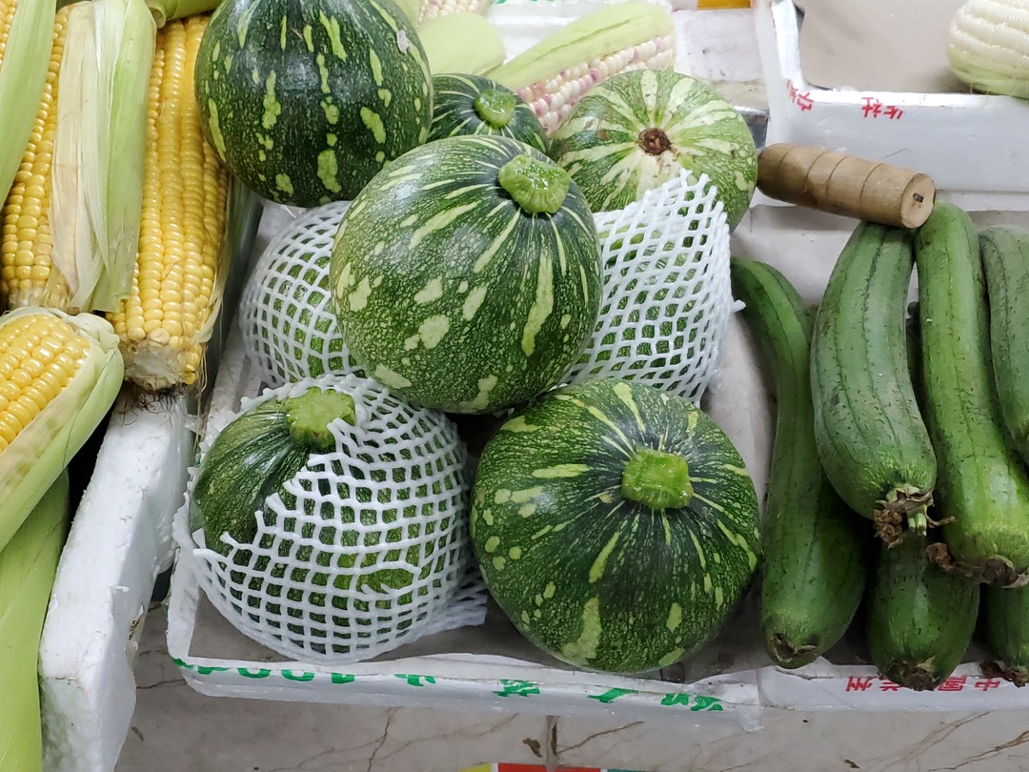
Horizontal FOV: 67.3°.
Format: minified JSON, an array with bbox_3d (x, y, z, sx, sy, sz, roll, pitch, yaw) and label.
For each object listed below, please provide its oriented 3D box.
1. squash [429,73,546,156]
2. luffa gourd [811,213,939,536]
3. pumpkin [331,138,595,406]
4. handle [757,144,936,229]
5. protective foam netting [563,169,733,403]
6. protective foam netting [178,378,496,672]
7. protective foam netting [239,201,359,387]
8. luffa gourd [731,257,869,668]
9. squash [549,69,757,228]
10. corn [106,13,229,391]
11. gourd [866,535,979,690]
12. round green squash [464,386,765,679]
[{"bbox_3d":[-0.042,-0.163,0.581,0.138,0.135,0.138,7,51,-13],"label":"squash"},{"bbox_3d":[0.217,-0.019,0.469,0.073,0.065,0.237,10,58,6],"label":"luffa gourd"},{"bbox_3d":[-0.025,-0.059,0.422,0.148,0.150,0.148,15,55,-24],"label":"pumpkin"},{"bbox_3d":[0.206,-0.134,0.508,0.034,0.034,0.118,-40,45,-23],"label":"handle"},{"bbox_3d":[0.083,-0.057,0.515,0.137,0.140,0.145,-1,58,-1],"label":"protective foam netting"},{"bbox_3d":[-0.099,0.072,0.427,0.150,0.155,0.150,3,45,-6],"label":"protective foam netting"},{"bbox_3d":[-0.119,-0.059,0.520,0.135,0.130,0.135,-1,58,-1],"label":"protective foam netting"},{"bbox_3d":[0.179,0.031,0.506,0.064,0.060,0.300,4,58,1],"label":"luffa gourd"},{"bbox_3d":[0.103,-0.166,0.583,0.143,0.143,0.135,-9,13,12],"label":"squash"},{"bbox_3d":[-0.189,-0.115,0.433,0.056,0.056,0.230,-3,73,-3],"label":"corn"},{"bbox_3d":[0.255,0.058,0.491,0.065,0.065,0.265,12,59,7],"label":"gourd"},{"bbox_3d":[0.054,0.074,0.425,0.156,0.155,0.156,1,63,-4],"label":"round green squash"}]

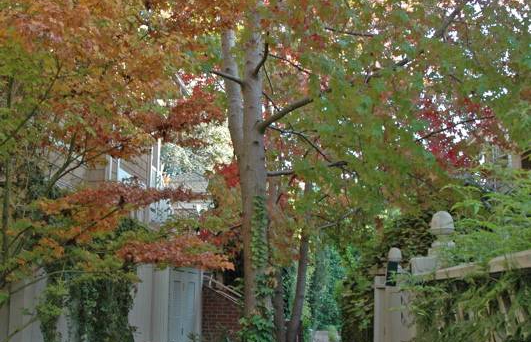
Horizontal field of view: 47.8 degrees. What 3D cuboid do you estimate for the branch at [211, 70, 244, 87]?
[{"bbox_3d":[-0.390,-0.960,6.220,0.350,0.140,0.160,1,-11,0],"label":"branch"}]

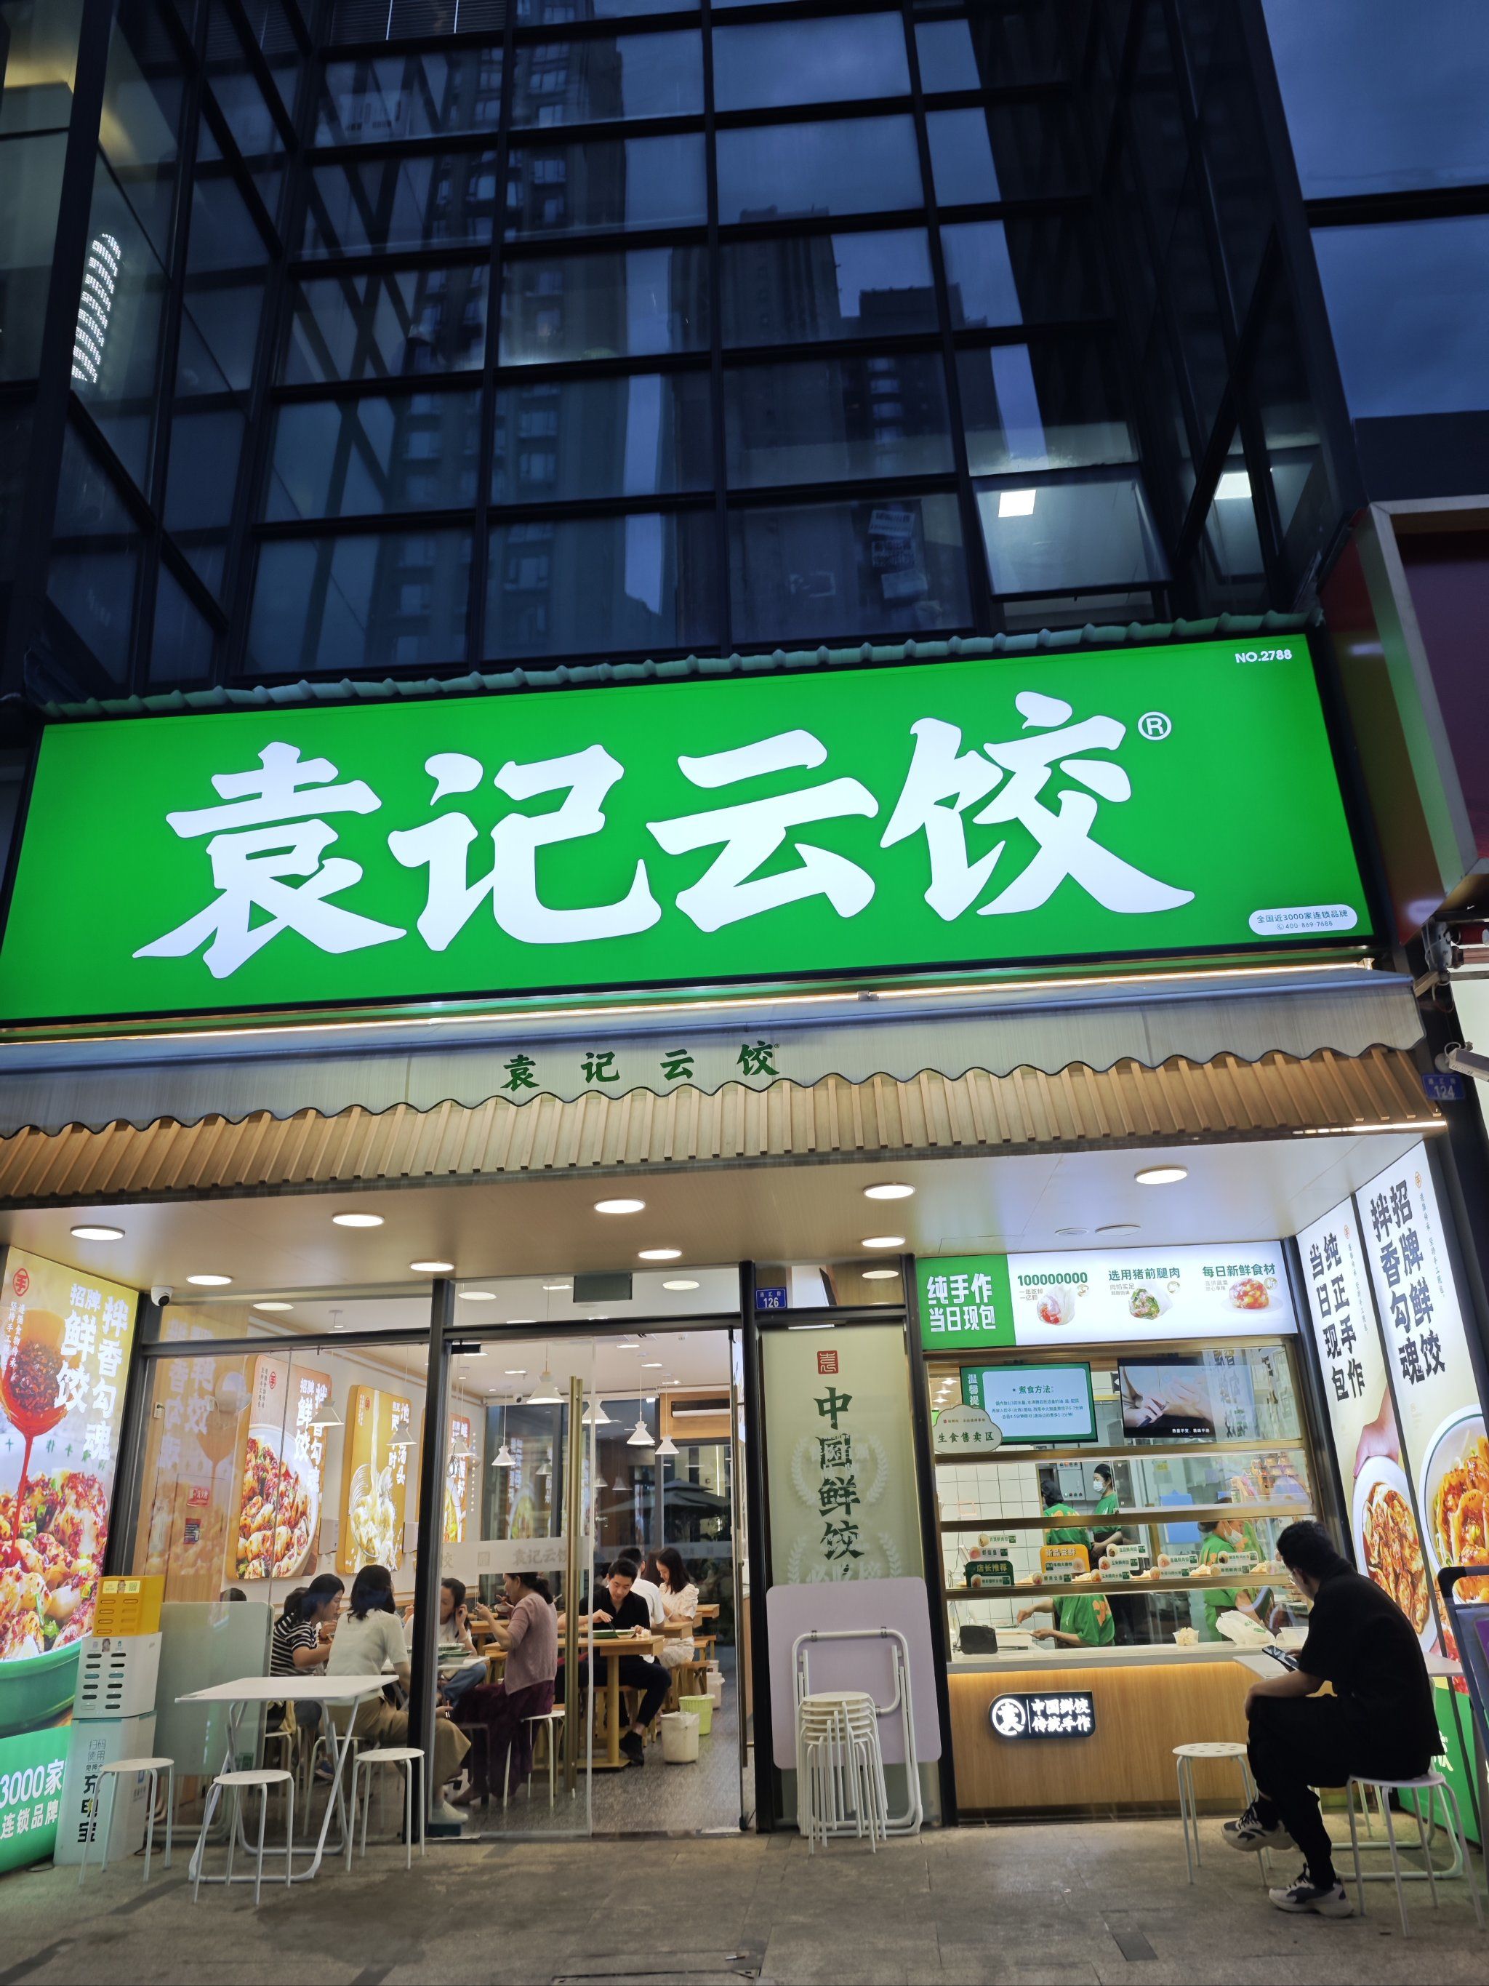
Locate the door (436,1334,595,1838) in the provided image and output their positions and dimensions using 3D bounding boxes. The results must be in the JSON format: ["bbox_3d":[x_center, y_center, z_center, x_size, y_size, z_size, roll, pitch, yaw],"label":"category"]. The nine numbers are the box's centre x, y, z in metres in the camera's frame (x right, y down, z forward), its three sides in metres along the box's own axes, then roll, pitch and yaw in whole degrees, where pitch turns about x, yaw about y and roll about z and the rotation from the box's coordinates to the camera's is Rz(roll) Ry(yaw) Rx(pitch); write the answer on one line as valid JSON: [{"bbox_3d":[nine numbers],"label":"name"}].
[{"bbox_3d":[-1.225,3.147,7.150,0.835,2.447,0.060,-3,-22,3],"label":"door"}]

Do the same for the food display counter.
[{"bbox_3d":[2.116,3.165,7.369,2.100,2.340,0.700,-4,-21,4],"label":"food display counter"}]

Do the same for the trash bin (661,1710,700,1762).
[{"bbox_3d":[-0.418,4.885,8.670,0.250,0.270,0.250,-3,-22,3],"label":"trash bin"}]

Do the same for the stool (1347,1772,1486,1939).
[{"bbox_3d":[2.512,3.239,4.985,0.340,0.460,0.340,0,-21,-5],"label":"stool"}]

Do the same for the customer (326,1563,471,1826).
[{"bbox_3d":[-1.891,3.772,7.145,0.600,1.260,0.660,-20,-28,38],"label":"customer"}]

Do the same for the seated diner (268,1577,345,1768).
[{"bbox_3d":[-2.621,4.094,7.747,0.700,1.220,0.460,7,-23,-23],"label":"seated diner"}]

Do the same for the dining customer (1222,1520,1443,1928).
[{"bbox_3d":[2.277,2.859,5.257,0.860,1.380,0.520,-12,-23,24],"label":"dining customer"}]

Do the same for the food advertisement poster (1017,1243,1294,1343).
[{"bbox_3d":[2.281,1.701,7.444,1.531,0.510,0.050,-3,-22,3],"label":"food advertisement poster"}]

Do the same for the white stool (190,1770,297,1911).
[{"bbox_3d":[-2.241,3.804,5.959,0.335,0.456,0.335,-8,-22,15],"label":"white stool"}]

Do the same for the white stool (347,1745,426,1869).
[{"bbox_3d":[-1.724,3.953,6.396,0.335,0.455,0.335,-3,-21,2],"label":"white stool"}]

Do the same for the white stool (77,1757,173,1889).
[{"bbox_3d":[-2.945,3.980,6.345,0.330,0.458,0.330,-3,-21,2],"label":"white stool"}]

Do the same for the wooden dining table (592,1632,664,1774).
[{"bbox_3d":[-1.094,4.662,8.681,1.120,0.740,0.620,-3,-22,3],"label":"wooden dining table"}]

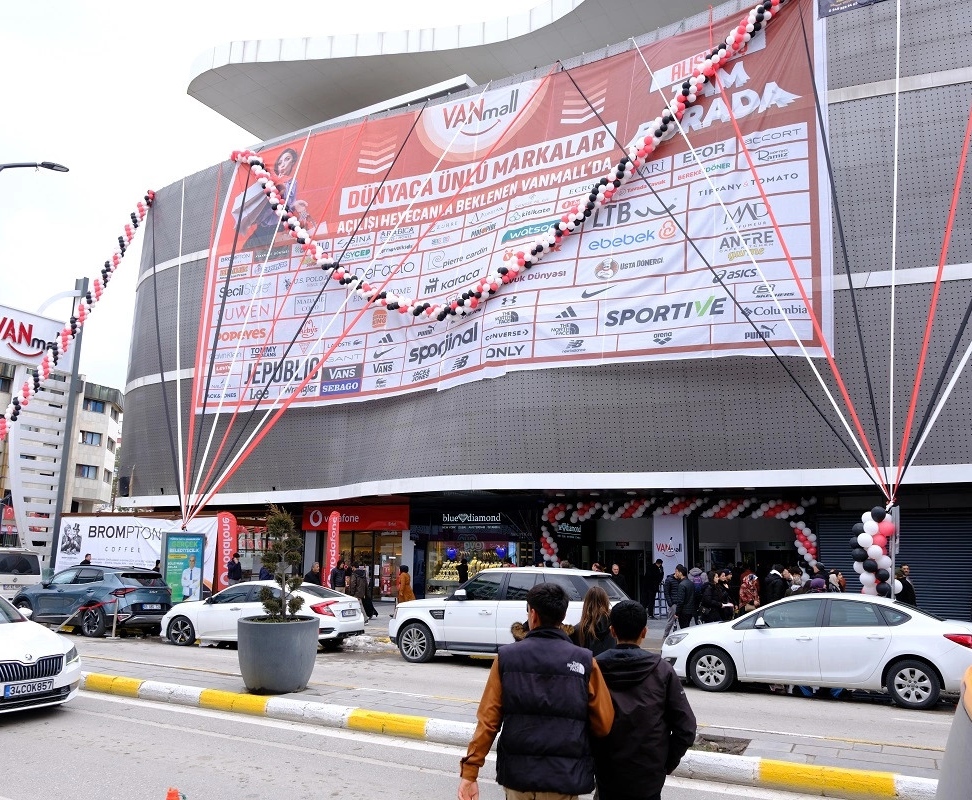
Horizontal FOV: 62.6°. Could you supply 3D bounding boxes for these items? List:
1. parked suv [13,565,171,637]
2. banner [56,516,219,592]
[{"bbox_3d":[-10.046,5.055,20.450,4.520,1.650,1.920,-5,-13,28],"label":"parked suv"},{"bbox_3d":[-14.035,6.177,31.585,8.590,2.990,0.100,-4,-12,24],"label":"banner"}]

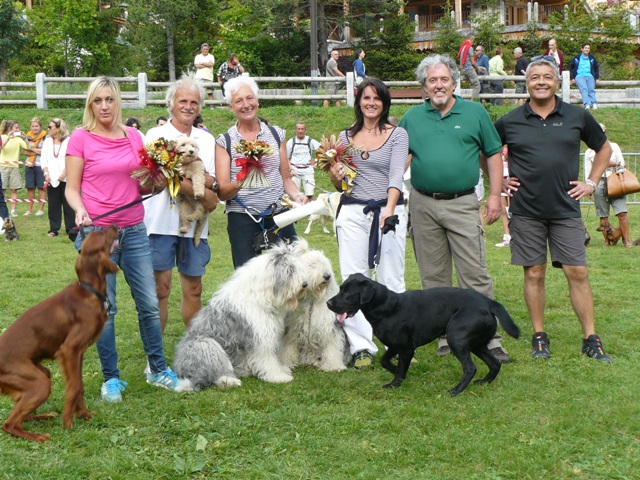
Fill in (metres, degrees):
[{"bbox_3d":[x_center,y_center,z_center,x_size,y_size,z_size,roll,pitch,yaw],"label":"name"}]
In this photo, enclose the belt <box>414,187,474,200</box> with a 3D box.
[{"bbox_3d":[0.748,-0.282,6.553,0.380,0.075,0.300,0,5,3],"label":"belt"}]

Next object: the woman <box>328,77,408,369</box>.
[{"bbox_3d":[0.282,-0.111,6.348,0.480,1.660,0.470,1,5,6],"label":"woman"}]

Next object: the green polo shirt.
[{"bbox_3d":[0.783,-0.570,6.545,0.620,0.600,0.350,0,5,3],"label":"green polo shirt"}]

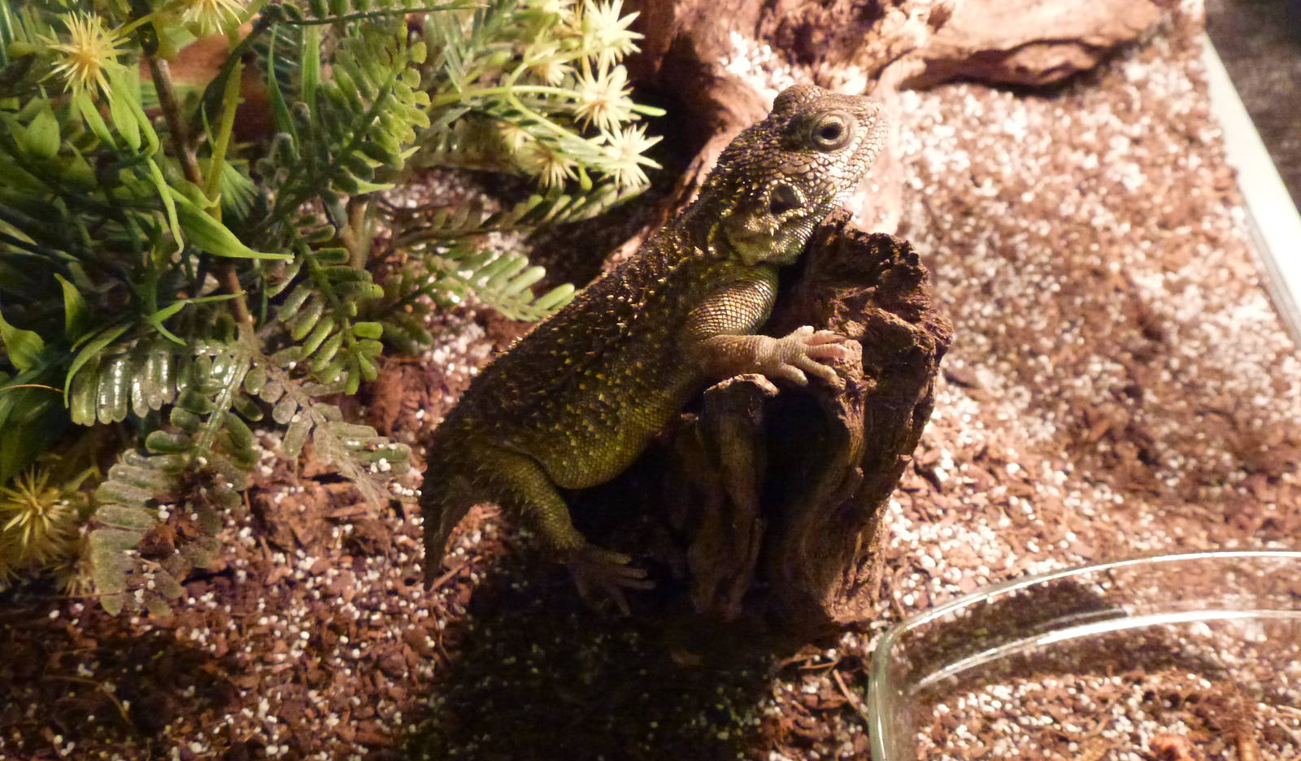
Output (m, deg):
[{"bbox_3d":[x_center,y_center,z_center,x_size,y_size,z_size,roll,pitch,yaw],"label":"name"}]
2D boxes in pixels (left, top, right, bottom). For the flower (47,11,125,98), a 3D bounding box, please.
[{"bbox_3d":[-0.152,-0.088,0.455,0.021,0.016,0.022,-9,74,-9],"label":"flower"}]

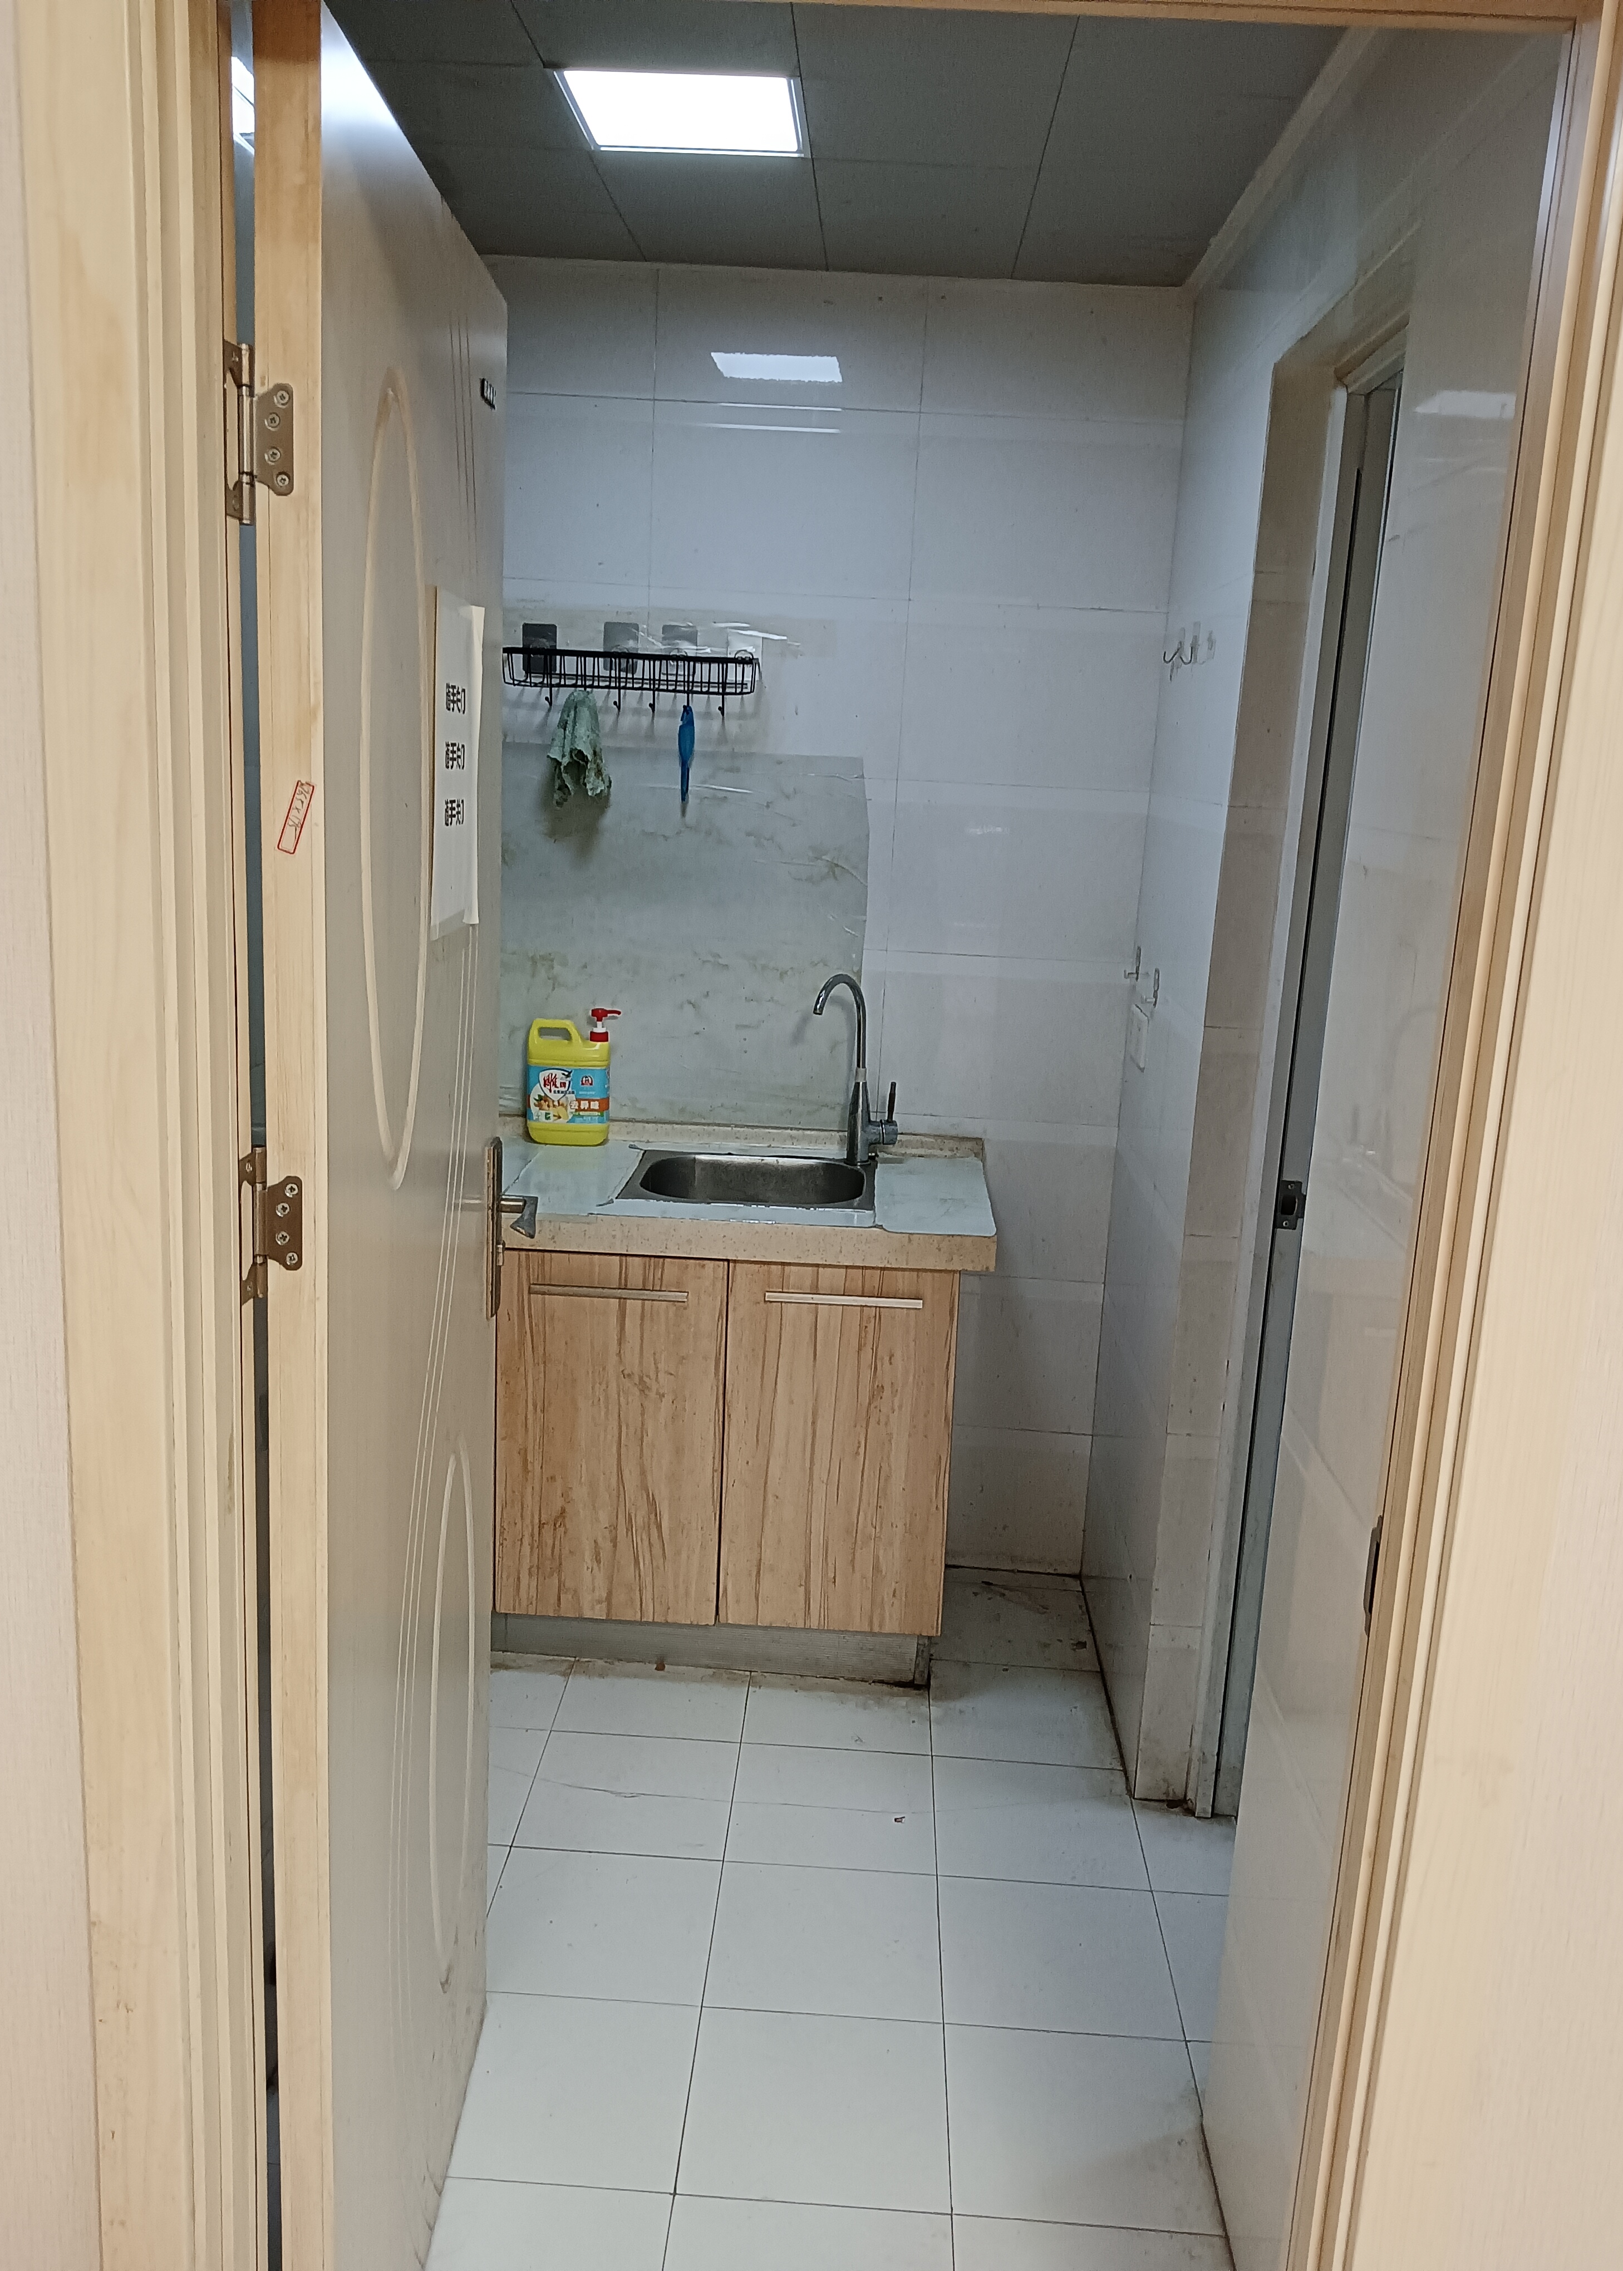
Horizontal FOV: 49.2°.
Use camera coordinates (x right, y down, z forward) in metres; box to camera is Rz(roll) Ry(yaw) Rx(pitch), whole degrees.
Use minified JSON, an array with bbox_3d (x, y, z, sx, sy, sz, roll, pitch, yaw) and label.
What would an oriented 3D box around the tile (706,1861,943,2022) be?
[{"bbox_3d":[0.021,1.069,2.355,0.300,0.010,0.300,3,12,2],"label":"tile"}]

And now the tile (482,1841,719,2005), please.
[{"bbox_3d":[-0.279,1.051,2.364,0.300,0.010,0.300,3,12,2],"label":"tile"}]

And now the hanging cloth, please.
[{"bbox_3d":[-0.403,-0.672,3.086,0.112,0.205,0.070,3,12,2],"label":"hanging cloth"}]

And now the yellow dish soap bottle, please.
[{"bbox_3d":[-0.434,-0.111,3.215,0.160,0.252,0.085,3,12,2],"label":"yellow dish soap bottle"}]

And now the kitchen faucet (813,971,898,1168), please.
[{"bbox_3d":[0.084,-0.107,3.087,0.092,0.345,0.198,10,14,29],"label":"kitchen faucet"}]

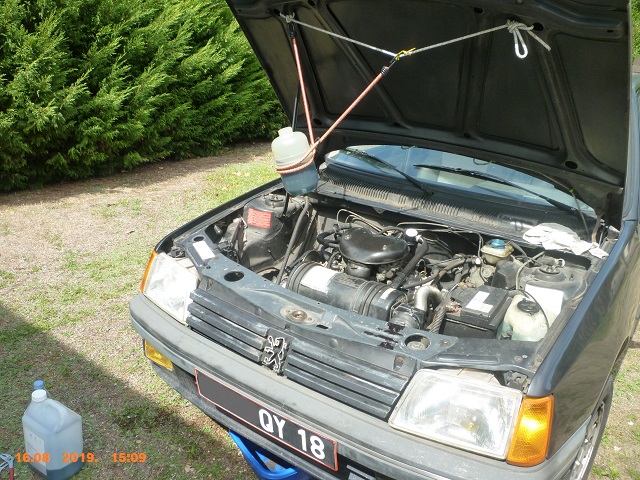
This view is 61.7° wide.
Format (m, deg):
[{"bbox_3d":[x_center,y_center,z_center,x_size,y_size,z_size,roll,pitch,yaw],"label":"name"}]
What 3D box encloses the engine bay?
[{"bbox_3d":[0.182,0.150,1.925,1.330,0.400,0.780,16,24,32],"label":"engine bay"}]

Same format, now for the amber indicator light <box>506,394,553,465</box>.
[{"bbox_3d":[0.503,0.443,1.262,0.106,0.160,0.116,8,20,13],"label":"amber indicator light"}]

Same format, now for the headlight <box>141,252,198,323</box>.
[{"bbox_3d":[-0.506,0.154,1.858,0.308,0.150,0.121,20,26,38],"label":"headlight"}]

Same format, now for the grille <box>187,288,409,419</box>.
[{"bbox_3d":[-0.111,0.310,1.545,0.765,0.135,0.080,16,24,32],"label":"grille"}]

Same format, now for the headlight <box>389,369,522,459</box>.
[{"bbox_3d":[0.338,0.403,1.318,0.287,0.150,0.121,13,22,25],"label":"headlight"}]

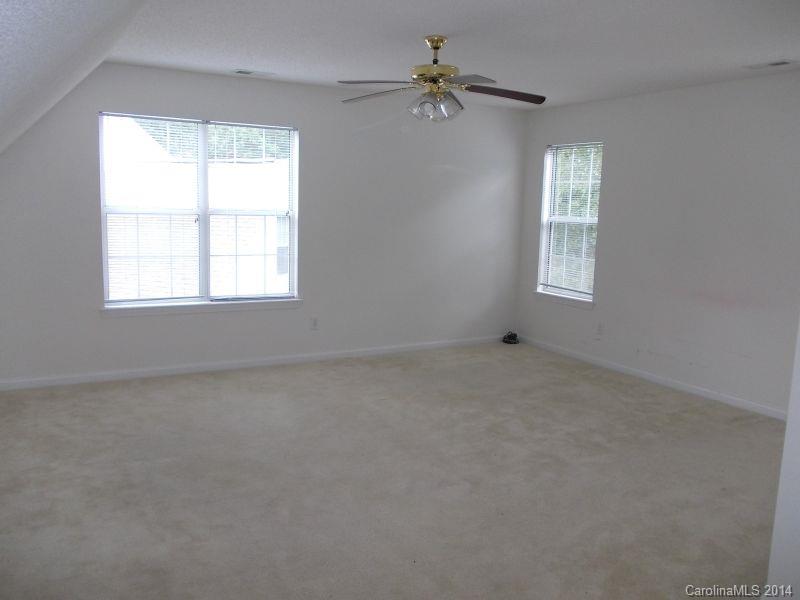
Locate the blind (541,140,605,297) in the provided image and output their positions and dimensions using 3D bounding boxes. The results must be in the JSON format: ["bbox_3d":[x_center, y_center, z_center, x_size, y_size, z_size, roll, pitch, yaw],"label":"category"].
[{"bbox_3d":[1.700,-0.804,6.408,0.070,1.430,0.760,-3,10,-29],"label":"blind"}]

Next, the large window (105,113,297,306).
[{"bbox_3d":[-1.607,-0.713,5.383,1.590,1.500,0.110,-3,10,-29],"label":"large window"}]

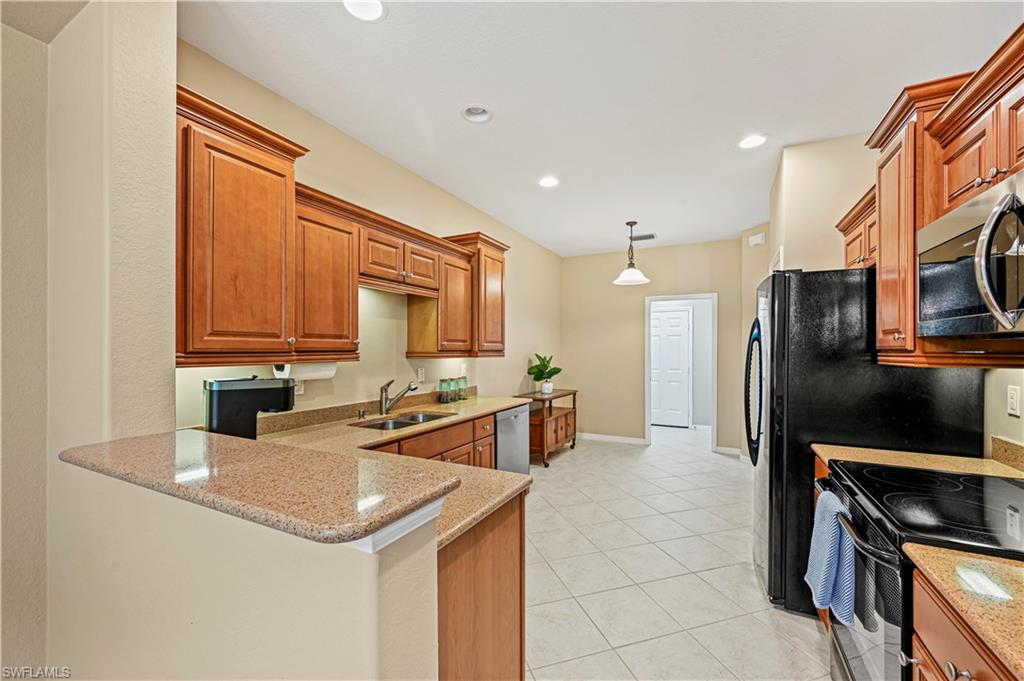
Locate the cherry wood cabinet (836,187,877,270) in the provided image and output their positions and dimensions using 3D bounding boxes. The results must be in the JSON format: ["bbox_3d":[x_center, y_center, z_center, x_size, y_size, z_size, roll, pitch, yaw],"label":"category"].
[{"bbox_3d":[2.074,-0.578,2.133,0.360,0.335,0.840,0,-1,27],"label":"cherry wood cabinet"}]

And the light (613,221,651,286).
[{"bbox_3d":[1.312,-0.953,4.377,0.400,0.700,0.400,0,-1,27],"label":"light"}]

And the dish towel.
[{"bbox_3d":[1.125,0.754,1.413,0.090,0.400,0.290,0,-1,27],"label":"dish towel"}]

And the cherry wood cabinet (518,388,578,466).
[{"bbox_3d":[0.465,1.067,5.037,0.410,0.760,1.090,0,-1,27],"label":"cherry wood cabinet"}]

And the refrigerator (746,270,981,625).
[{"bbox_3d":[1.834,0.533,2.271,0.870,1.775,0.830,0,-1,27],"label":"refrigerator"}]

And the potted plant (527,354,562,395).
[{"bbox_3d":[0.444,0.429,5.055,0.350,0.510,0.370,0,-1,27],"label":"potted plant"}]

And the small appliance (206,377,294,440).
[{"bbox_3d":[-1.152,0.328,1.773,0.320,0.325,0.200,0,-1,-25],"label":"small appliance"}]

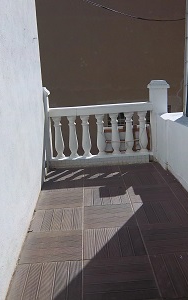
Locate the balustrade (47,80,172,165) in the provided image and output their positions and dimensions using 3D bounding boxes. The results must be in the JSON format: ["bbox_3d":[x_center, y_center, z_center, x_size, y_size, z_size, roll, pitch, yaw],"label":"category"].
[{"bbox_3d":[0.160,-0.338,4.348,1.683,1.072,0.244,-4,15,0],"label":"balustrade"}]

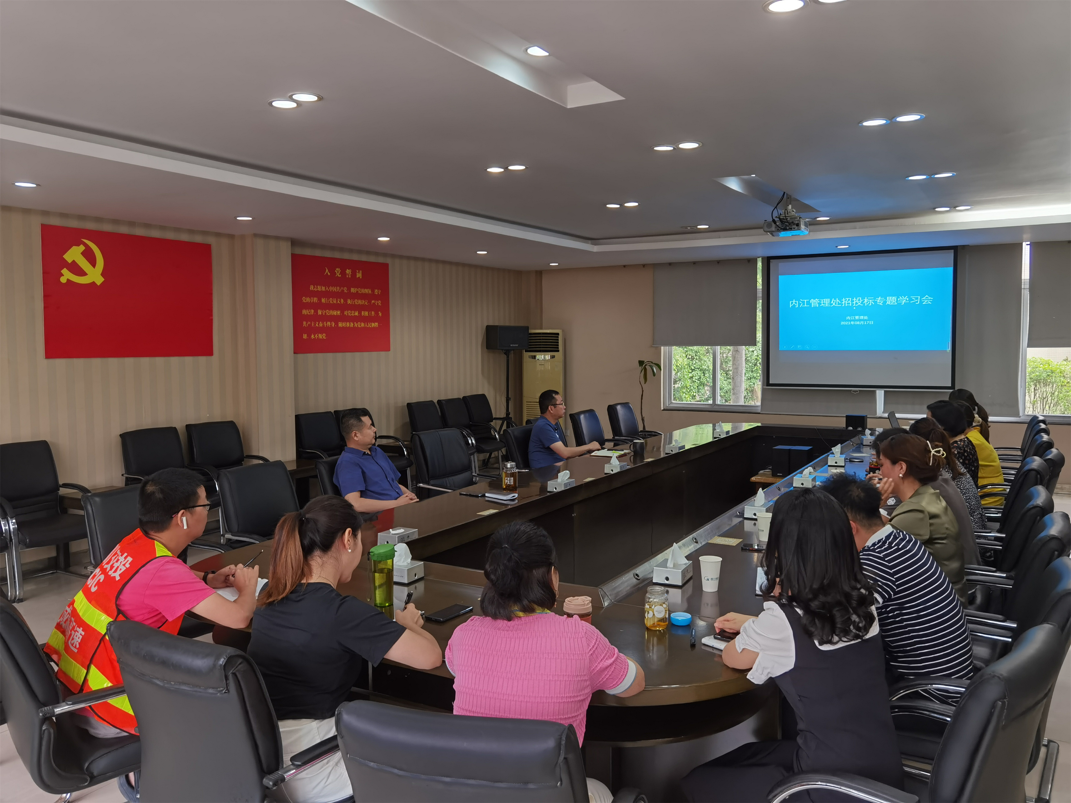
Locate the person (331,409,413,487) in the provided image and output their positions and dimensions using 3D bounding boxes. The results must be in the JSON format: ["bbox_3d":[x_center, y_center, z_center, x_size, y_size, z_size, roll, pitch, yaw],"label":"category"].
[{"bbox_3d":[-0.839,0.677,4.896,0.880,1.250,0.550,2,5,26],"label":"person"}]

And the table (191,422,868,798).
[{"bbox_3d":[1.149,0.838,5.283,2.360,0.800,6.670,2,5,31],"label":"table"}]

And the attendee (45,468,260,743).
[{"bbox_3d":[-1.179,0.836,2.707,0.760,1.245,0.560,-4,6,-42],"label":"attendee"}]

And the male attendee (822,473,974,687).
[{"bbox_3d":[1.101,0.836,2.980,0.520,1.180,0.800,-4,5,-39],"label":"male attendee"}]

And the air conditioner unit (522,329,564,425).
[{"bbox_3d":[0.105,-0.090,11.452,0.545,1.784,0.360,0,4,4],"label":"air conditioner unit"}]

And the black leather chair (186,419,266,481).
[{"bbox_3d":[-2.564,0.674,6.954,0.610,0.970,0.570,2,5,32],"label":"black leather chair"}]

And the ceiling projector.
[{"bbox_3d":[2.112,-1.549,7.045,0.310,0.300,0.280,2,5,31],"label":"ceiling projector"}]

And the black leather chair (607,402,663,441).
[{"bbox_3d":[1.080,0.518,8.564,0.610,0.970,0.570,2,5,36],"label":"black leather chair"}]

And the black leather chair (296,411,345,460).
[{"bbox_3d":[-1.935,0.603,7.857,0.610,0.970,0.570,2,5,32],"label":"black leather chair"}]

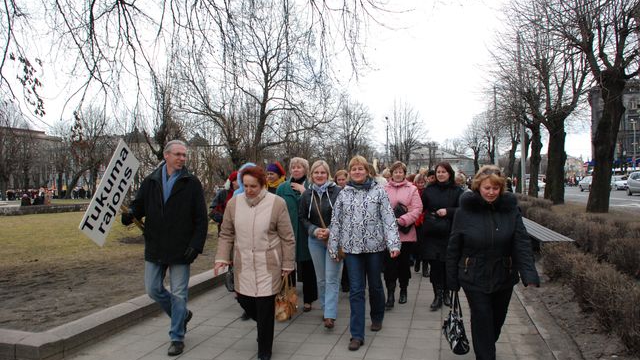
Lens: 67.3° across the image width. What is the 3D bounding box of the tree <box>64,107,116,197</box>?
[{"bbox_3d":[-31.530,-3.858,66.000,7.420,12.480,7.420,-1,0,0],"label":"tree"}]

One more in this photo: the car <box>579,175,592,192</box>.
[{"bbox_3d":[26.045,0.402,46.000,1.720,1.500,4.200,-1,0,14],"label":"car"}]

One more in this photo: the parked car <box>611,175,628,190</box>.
[{"bbox_3d":[30.489,0.353,48.500,1.720,1.430,4.400,-1,0,14],"label":"parked car"}]

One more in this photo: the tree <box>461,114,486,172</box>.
[{"bbox_3d":[20.516,-3.646,64.000,3.600,10.160,3.780,-1,0,0],"label":"tree"}]

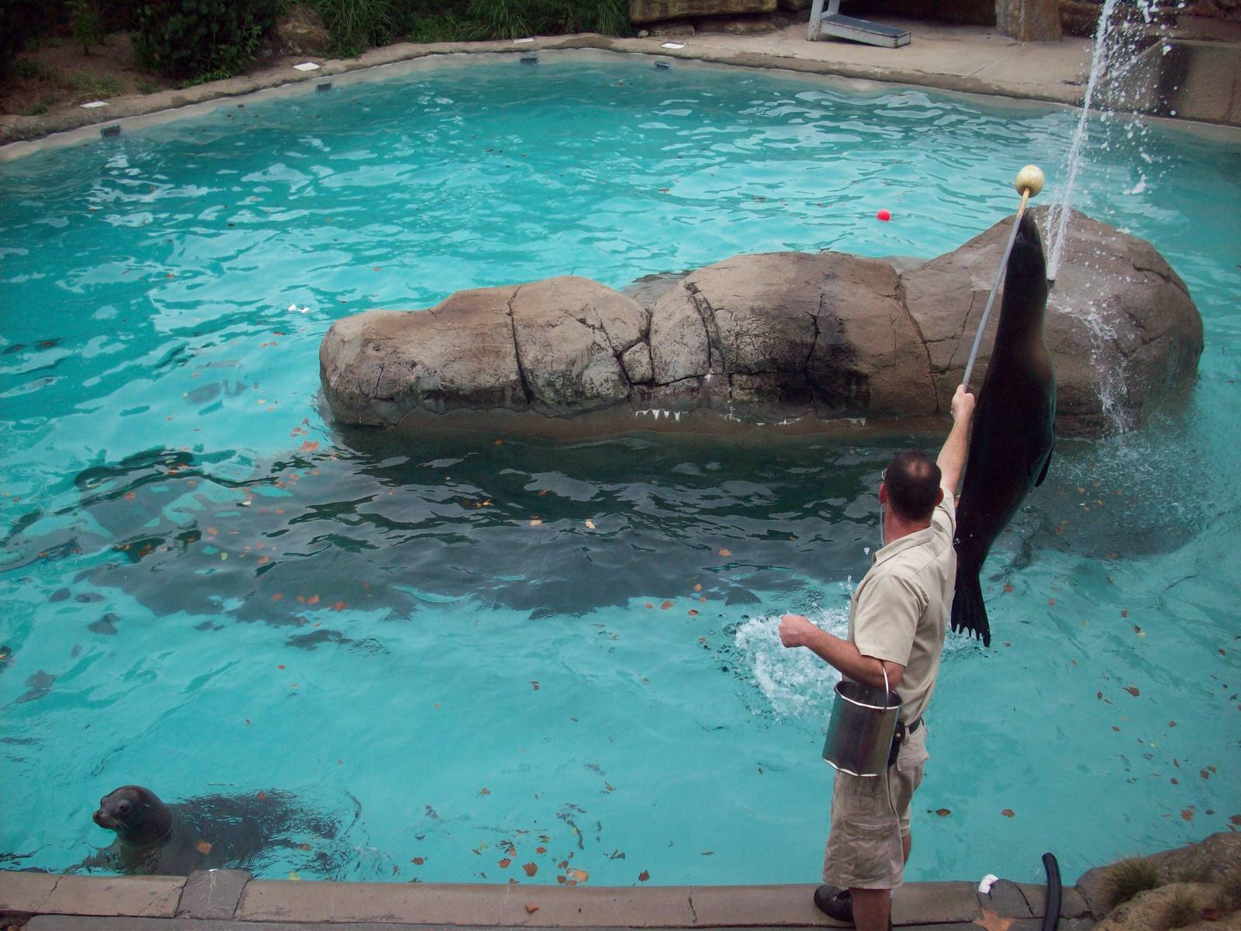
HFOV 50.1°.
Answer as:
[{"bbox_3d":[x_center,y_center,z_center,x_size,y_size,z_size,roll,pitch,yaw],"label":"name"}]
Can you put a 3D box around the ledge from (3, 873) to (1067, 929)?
[{"bbox_3d":[-0.320,1.563,4.580,3.800,0.160,0.220,0,28,-1],"label":"ledge"}]

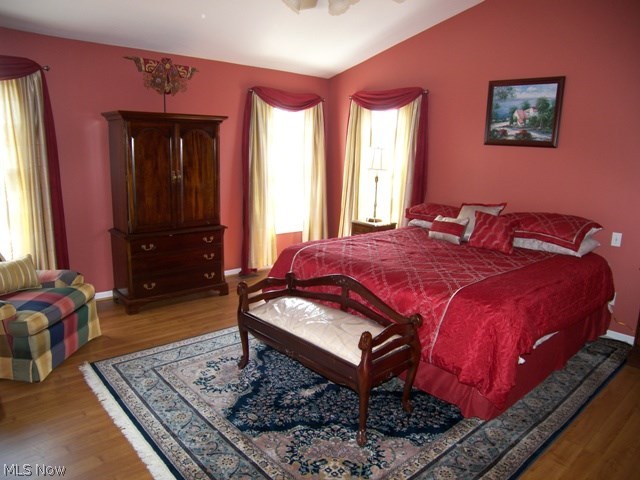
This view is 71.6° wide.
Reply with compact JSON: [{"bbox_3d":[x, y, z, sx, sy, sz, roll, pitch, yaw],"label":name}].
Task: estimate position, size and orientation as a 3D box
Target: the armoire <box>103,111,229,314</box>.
[{"bbox_3d":[-1.536,-0.310,4.519,1.050,1.875,0.590,-9,16,-39],"label":"armoire"}]

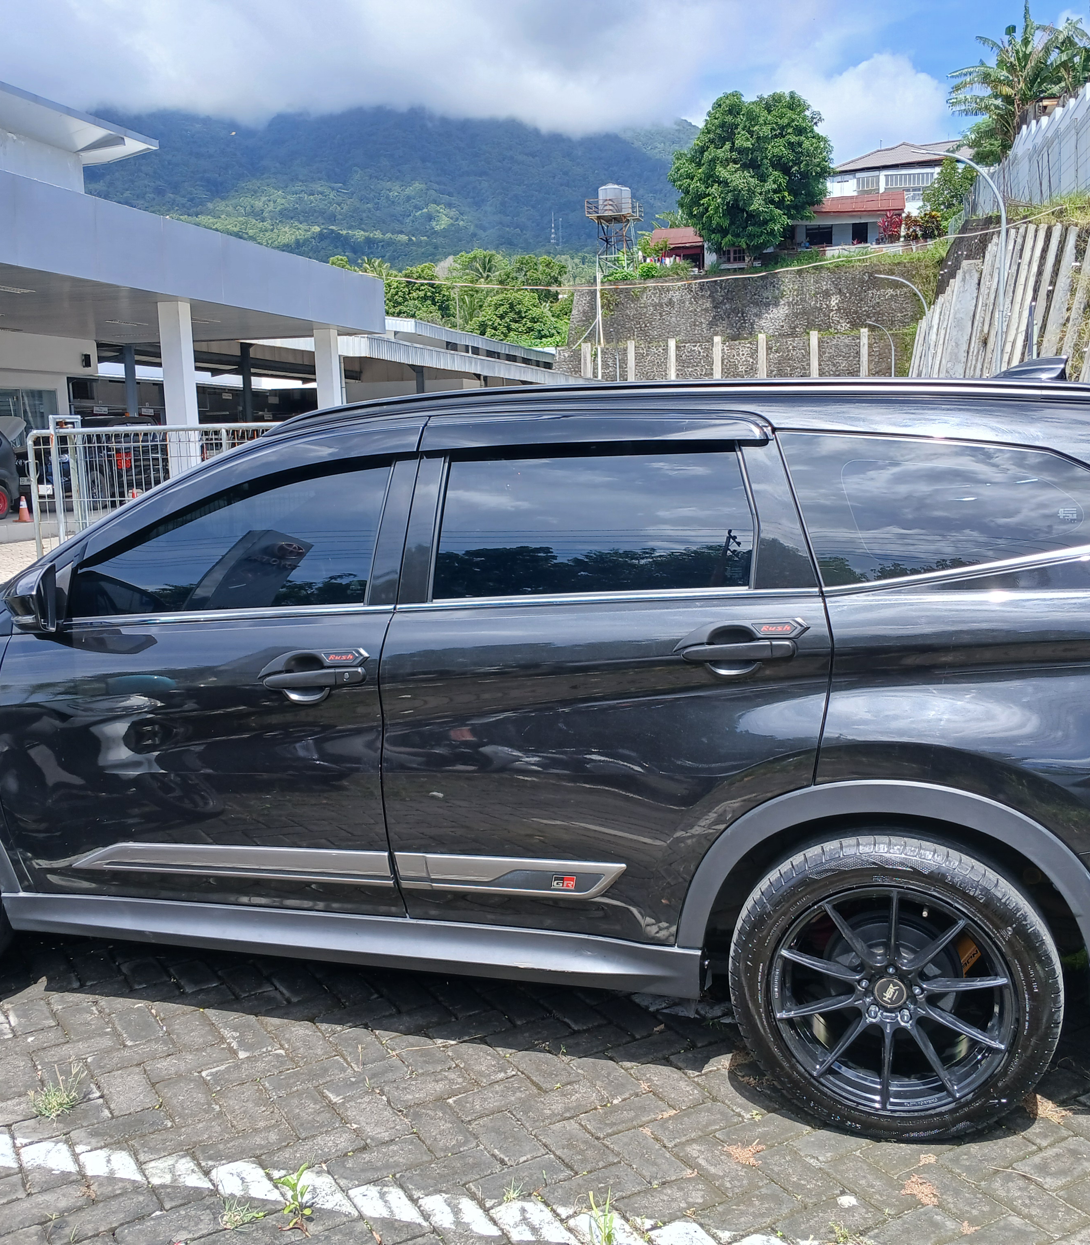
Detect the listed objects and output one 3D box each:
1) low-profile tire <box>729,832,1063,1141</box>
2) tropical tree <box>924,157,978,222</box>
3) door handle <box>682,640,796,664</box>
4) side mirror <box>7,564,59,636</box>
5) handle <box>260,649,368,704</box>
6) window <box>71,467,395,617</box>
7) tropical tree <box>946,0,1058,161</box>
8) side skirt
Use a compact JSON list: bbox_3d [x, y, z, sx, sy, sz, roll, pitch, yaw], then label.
[{"bbox_3d":[0.758,0.780,2.726,0.670,0.660,0.225,1,7,17],"label":"low-profile tire"},{"bbox_3d":[24.456,-25.939,75.000,2.900,4.200,2.900,-2,7,0],"label":"tropical tree"},{"bbox_3d":[0.410,0.059,2.661,0.240,0.048,0.055,1,7,17],"label":"door handle"},{"bbox_3d":[-1.271,-0.056,3.091,0.120,0.165,0.190,-1,6,0],"label":"side mirror"},{"bbox_3d":[-0.539,0.126,2.966,0.270,0.125,0.055,1,7,17],"label":"handle"},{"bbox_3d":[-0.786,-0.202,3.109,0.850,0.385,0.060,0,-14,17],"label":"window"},{"bbox_3d":[18.437,-21.505,50.000,4.200,6.100,4.100,-2,7,0],"label":"tropical tree"},{"bbox_3d":[-0.527,0.770,3.057,1.850,0.125,0.100,0,6,17],"label":"side skirt"}]

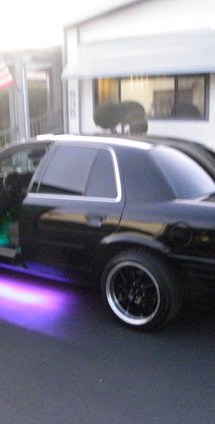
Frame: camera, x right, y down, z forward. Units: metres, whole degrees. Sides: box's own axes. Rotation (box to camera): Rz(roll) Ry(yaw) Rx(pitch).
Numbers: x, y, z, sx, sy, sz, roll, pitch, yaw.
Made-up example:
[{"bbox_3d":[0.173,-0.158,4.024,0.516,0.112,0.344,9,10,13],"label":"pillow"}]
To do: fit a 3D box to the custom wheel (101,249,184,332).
[{"bbox_3d":[0.281,0.623,3.700,0.690,0.690,0.250,6,12,34],"label":"custom wheel"}]

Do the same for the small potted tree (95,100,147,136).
[{"bbox_3d":[0.235,-1.070,8.200,0.930,1.700,0.880,-1,10,0],"label":"small potted tree"}]

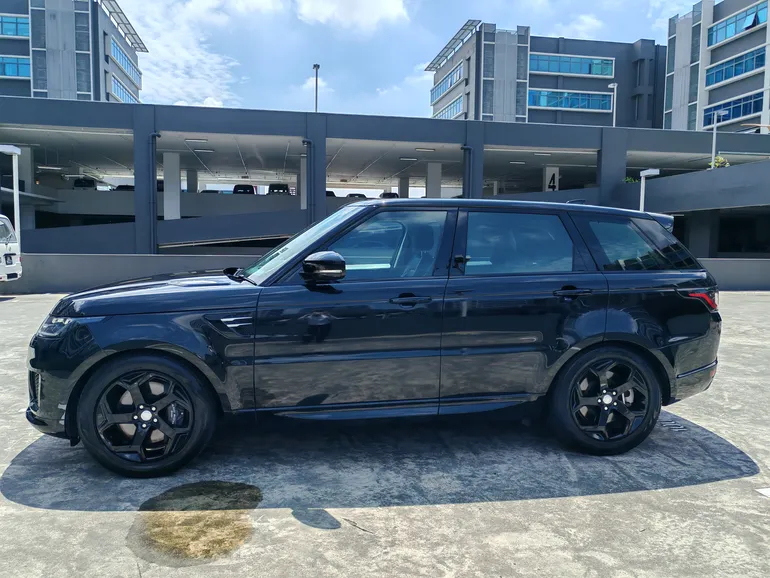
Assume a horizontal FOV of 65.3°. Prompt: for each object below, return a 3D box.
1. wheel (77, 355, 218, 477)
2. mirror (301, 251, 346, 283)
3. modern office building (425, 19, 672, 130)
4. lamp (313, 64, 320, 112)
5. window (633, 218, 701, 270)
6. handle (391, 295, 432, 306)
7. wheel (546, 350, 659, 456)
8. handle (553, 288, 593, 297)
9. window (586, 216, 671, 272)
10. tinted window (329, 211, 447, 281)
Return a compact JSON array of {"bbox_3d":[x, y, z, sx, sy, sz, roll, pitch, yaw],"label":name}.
[{"bbox_3d":[-1.422,0.735,3.655,0.765,0.765,0.275,0,4,-9],"label":"wheel"},{"bbox_3d":[-0.365,-0.132,3.636,0.255,0.195,0.170,0,4,-9],"label":"mirror"},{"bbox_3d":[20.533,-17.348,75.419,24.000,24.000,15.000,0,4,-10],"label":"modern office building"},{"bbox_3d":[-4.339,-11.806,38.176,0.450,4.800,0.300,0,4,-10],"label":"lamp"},{"bbox_3d":[1.974,-0.308,4.212,0.490,0.360,0.120,-1,-10,-21],"label":"window"},{"bbox_3d":[0.165,0.069,3.724,0.260,0.050,0.060,0,4,-9],"label":"handle"},{"bbox_3d":[1.466,0.732,4.106,0.765,0.765,0.275,0,4,-9],"label":"wheel"},{"bbox_3d":[1.210,0.024,3.884,0.265,0.045,0.060,0,4,-9],"label":"handle"},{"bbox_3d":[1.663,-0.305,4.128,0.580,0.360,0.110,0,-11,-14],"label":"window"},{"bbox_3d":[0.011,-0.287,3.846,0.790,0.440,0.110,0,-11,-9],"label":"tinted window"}]

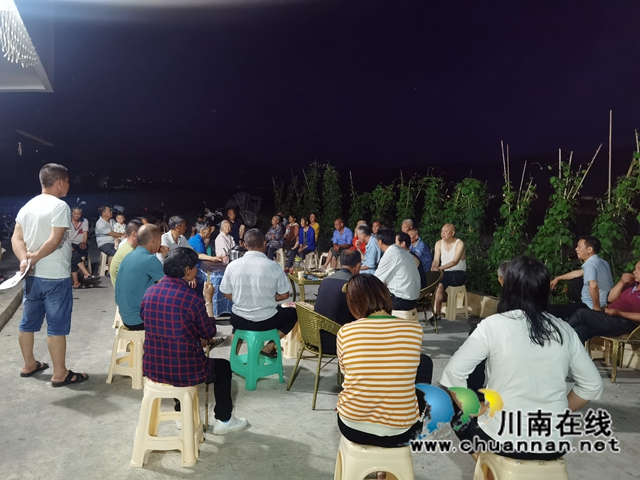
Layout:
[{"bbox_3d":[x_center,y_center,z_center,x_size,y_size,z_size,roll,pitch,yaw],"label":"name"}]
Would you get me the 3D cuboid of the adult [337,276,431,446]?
[{"bbox_3d":[0.313,0.720,2.425,0.540,1.160,0.840,3,4,15],"label":"adult"}]

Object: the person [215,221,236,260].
[{"bbox_3d":[-1.420,0.342,7.650,0.460,1.220,0.680,1,4,-30],"label":"person"}]

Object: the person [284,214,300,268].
[{"bbox_3d":[-0.701,0.001,11.781,0.750,1.210,0.500,0,5,-30],"label":"person"}]

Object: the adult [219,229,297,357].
[{"bbox_3d":[-0.530,0.550,4.480,0.600,1.290,0.820,3,4,2],"label":"adult"}]

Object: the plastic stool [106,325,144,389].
[{"bbox_3d":[-1.520,0.945,4.150,0.360,0.450,0.360,4,4,14],"label":"plastic stool"}]

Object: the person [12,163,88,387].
[{"bbox_3d":[-2.230,0.268,4.100,0.560,1.740,0.380,5,4,29],"label":"person"}]

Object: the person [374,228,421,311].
[{"bbox_3d":[0.671,0.506,5.246,0.840,1.220,0.520,6,5,40],"label":"person"}]

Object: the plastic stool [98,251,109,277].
[{"bbox_3d":[-3.970,0.496,9.430,0.360,0.450,0.360,3,4,0],"label":"plastic stool"}]

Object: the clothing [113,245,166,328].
[{"bbox_3d":[-1.434,0.347,4.008,0.460,0.630,0.380,5,5,38],"label":"clothing"}]

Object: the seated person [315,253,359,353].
[{"bbox_3d":[0.220,0.662,4.450,0.520,1.140,0.800,4,4,20],"label":"seated person"}]

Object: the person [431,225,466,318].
[{"bbox_3d":[1.659,0.419,6.590,0.740,1.280,0.500,-2,5,-41],"label":"person"}]

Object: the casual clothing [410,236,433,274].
[{"bbox_3d":[1.550,0.254,7.700,0.360,0.570,0.460,-1,5,-45],"label":"casual clothing"}]

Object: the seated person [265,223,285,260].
[{"bbox_3d":[-0.900,0.085,10.150,0.500,1.130,0.700,5,6,41],"label":"seated person"}]

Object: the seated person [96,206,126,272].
[{"bbox_3d":[-3.920,0.072,9.350,0.680,1.310,0.500,5,4,28],"label":"seated person"}]

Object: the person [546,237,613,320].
[{"bbox_3d":[2.365,0.578,4.825,0.860,1.240,0.560,2,4,12],"label":"person"}]

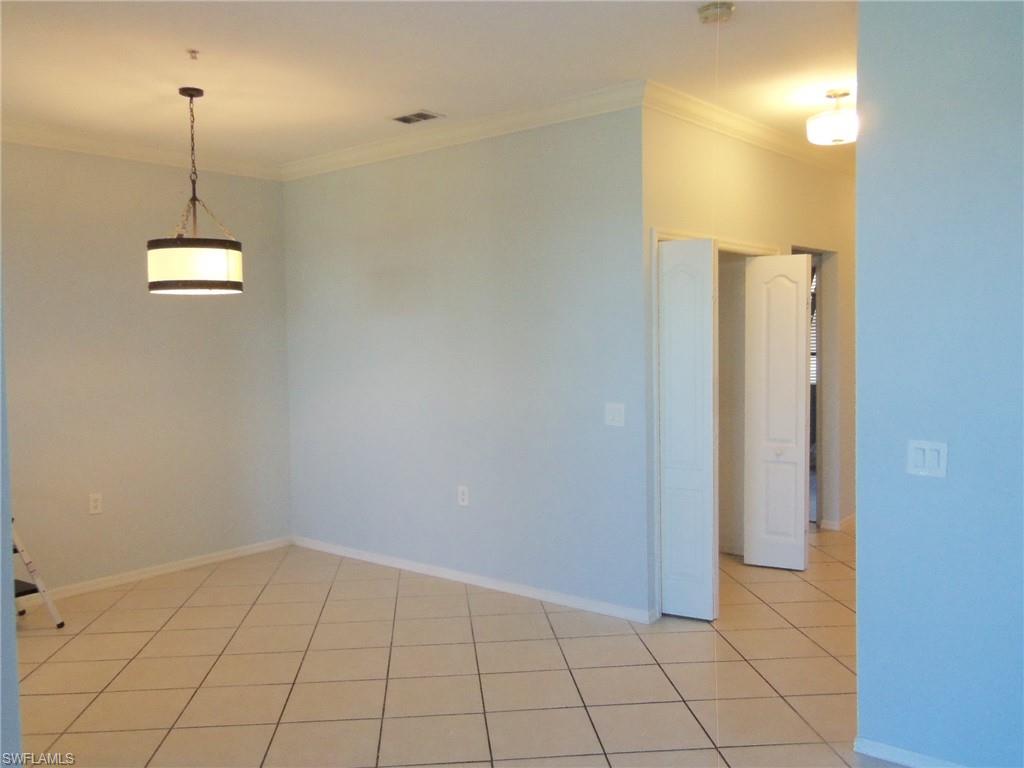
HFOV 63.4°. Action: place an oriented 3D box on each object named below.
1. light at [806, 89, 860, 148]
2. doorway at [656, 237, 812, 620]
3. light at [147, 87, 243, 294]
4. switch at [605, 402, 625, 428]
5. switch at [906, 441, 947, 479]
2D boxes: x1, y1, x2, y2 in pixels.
[{"bbox_3d":[1.731,-1.418,4.400,0.325,0.290,0.325,-1,3,0],"label":"light"},{"bbox_3d":[1.377,0.214,5.006,0.300,2.030,1.500,1,3,40],"label":"doorway"},{"bbox_3d":[-1.622,-0.988,4.230,0.475,1.010,0.475,-1,3,0],"label":"light"},{"bbox_3d":[0.556,0.168,4.470,0.117,0.118,0.012,1,3,40],"label":"switch"},{"bbox_3d":[1.424,0.259,2.840,0.117,0.117,0.012,1,3,41],"label":"switch"}]

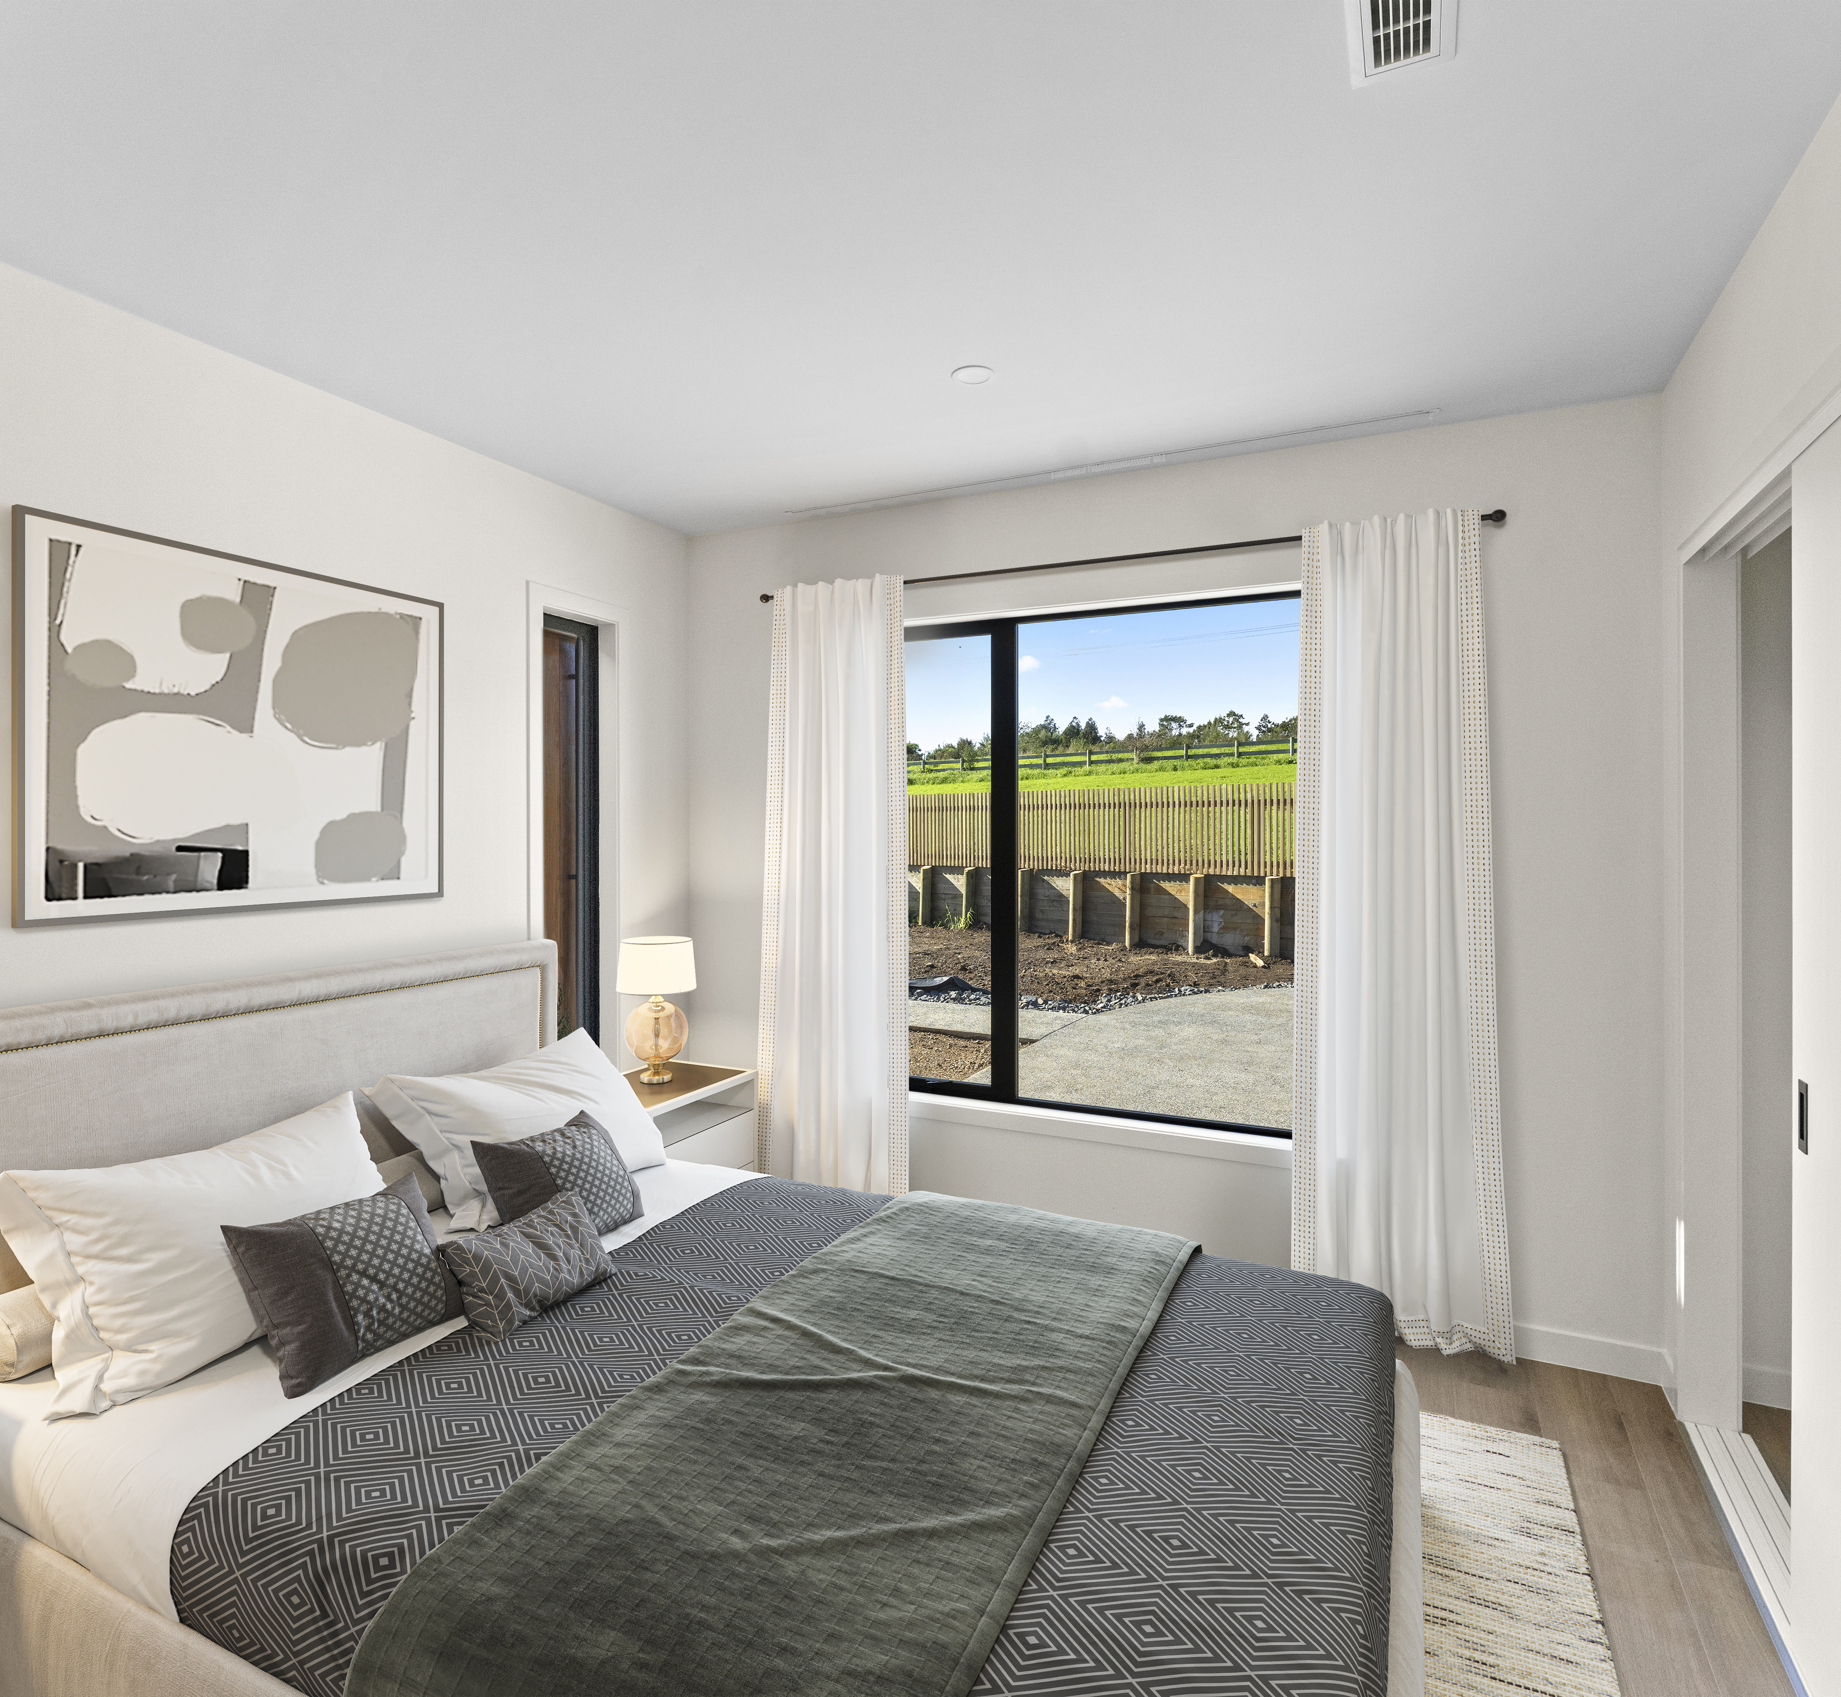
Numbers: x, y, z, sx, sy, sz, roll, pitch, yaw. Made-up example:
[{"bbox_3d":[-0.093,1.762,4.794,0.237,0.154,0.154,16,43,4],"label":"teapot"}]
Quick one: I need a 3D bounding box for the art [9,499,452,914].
[{"bbox_3d":[-1.552,-0.266,2.349,0.035,0.827,0.957,0,1,25],"label":"art"}]

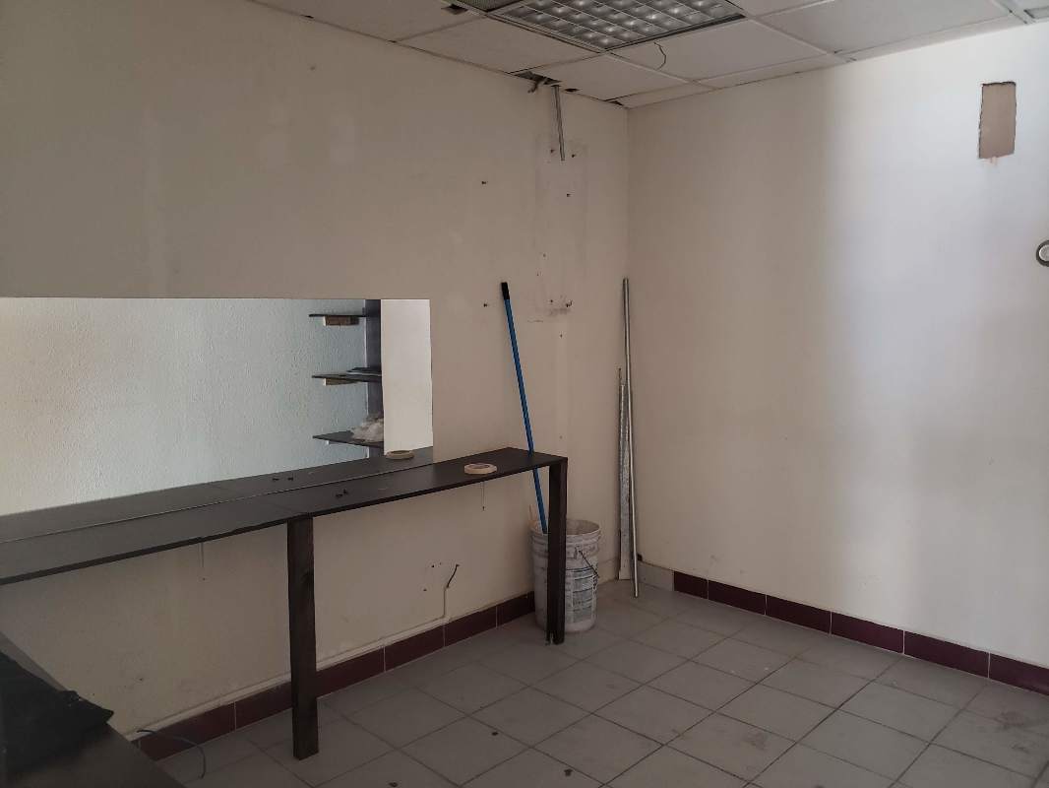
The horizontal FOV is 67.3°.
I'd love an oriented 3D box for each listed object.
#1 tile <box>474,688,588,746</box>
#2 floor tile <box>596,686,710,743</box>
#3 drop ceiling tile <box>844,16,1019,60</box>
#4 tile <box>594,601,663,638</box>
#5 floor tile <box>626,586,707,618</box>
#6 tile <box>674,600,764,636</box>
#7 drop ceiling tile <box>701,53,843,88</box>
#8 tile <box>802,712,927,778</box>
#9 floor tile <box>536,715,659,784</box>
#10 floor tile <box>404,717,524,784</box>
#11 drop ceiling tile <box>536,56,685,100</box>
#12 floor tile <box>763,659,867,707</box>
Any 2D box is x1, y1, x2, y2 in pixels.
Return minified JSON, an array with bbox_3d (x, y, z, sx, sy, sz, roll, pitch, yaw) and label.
[{"bbox_3d":[0.024,1.126,2.762,0.302,0.010,0.302,5,8,44],"label":"tile"},{"bbox_3d":[0.450,1.115,2.747,0.300,0.012,0.300,-6,7,-45],"label":"floor tile"},{"bbox_3d":[1.504,-1.321,2.913,0.590,0.015,0.150,5,8,44],"label":"drop ceiling tile"},{"bbox_3d":[0.441,1.015,3.514,0.292,0.010,0.292,-6,7,-45],"label":"tile"},{"bbox_3d":[0.655,0.993,3.727,0.307,0.010,0.292,-6,7,-45],"label":"floor tile"},{"bbox_3d":[0.880,1.030,3.599,0.300,0.012,0.300,-6,7,-45],"label":"tile"},{"bbox_3d":[1.033,-1.352,3.299,0.182,0.015,0.590,-8,11,-44],"label":"drop ceiling tile"},{"bbox_3d":[1.092,1.126,2.531,0.300,0.012,0.300,-6,7,-45],"label":"tile"},{"bbox_3d":[0.240,1.144,2.549,0.302,0.010,0.302,5,8,44],"label":"floor tile"},{"bbox_3d":[-0.187,1.117,2.475,0.292,0.010,0.292,-6,7,-45],"label":"floor tile"},{"bbox_3d":[0.344,-1.370,3.426,0.493,0.015,0.609,8,10,44],"label":"drop ceiling tile"},{"bbox_3d":[1.100,1.095,2.986,0.302,0.010,0.302,5,8,44],"label":"floor tile"}]

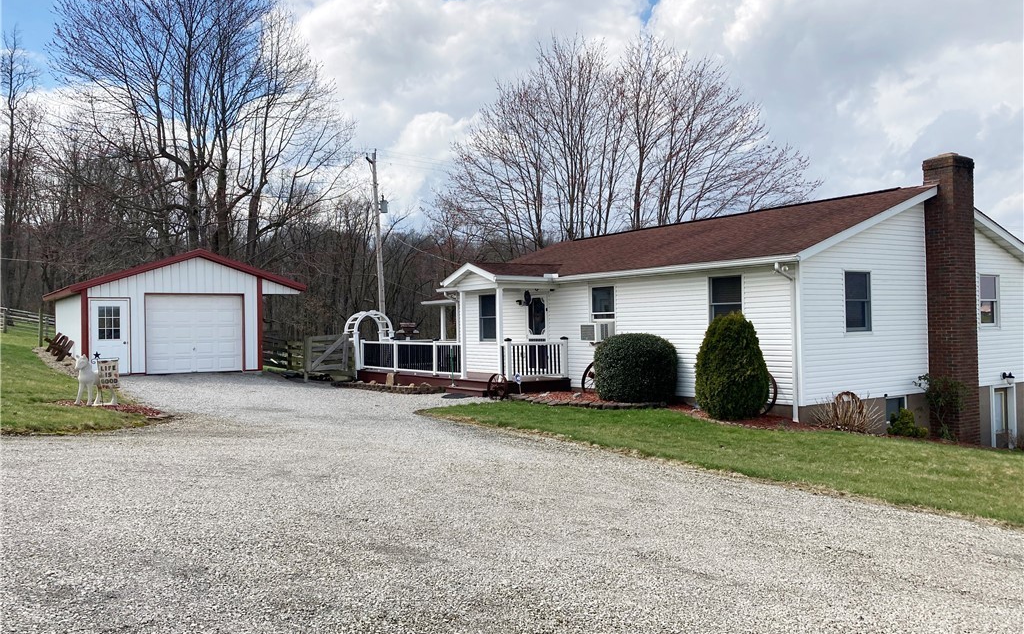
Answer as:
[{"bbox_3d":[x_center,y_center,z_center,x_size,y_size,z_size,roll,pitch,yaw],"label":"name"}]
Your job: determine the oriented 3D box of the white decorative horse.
[{"bbox_3d":[-6.864,1.047,13.700,0.260,0.840,0.730,-1,-1,18],"label":"white decorative horse"}]

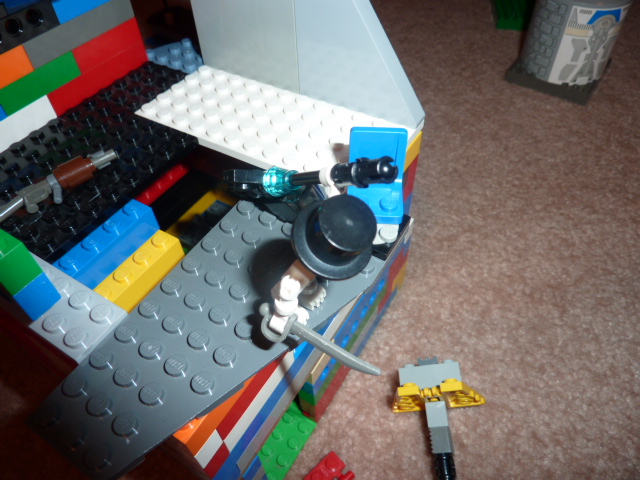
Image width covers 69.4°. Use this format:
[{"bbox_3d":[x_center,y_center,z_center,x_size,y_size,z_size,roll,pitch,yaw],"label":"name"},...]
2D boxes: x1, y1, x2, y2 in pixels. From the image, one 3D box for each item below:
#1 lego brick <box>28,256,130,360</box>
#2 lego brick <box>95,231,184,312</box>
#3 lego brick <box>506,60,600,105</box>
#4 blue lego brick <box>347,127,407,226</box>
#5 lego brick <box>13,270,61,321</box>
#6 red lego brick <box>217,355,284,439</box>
[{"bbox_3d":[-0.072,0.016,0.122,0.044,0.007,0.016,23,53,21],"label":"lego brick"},{"bbox_3d":[-0.057,0.011,0.146,0.008,0.011,0.032,23,53,21],"label":"lego brick"},{"bbox_3d":[0.203,-0.145,0.395,0.064,0.011,0.064,28,55,24],"label":"lego brick"},{"bbox_3d":[0.016,-0.018,0.132,0.016,0.020,0.017,3,48,5],"label":"blue lego brick"},{"bbox_3d":[-0.076,0.011,0.116,0.016,0.010,0.008,23,53,21],"label":"lego brick"},{"bbox_3d":[-0.020,0.036,0.127,0.008,0.010,0.034,23,53,21],"label":"red lego brick"}]

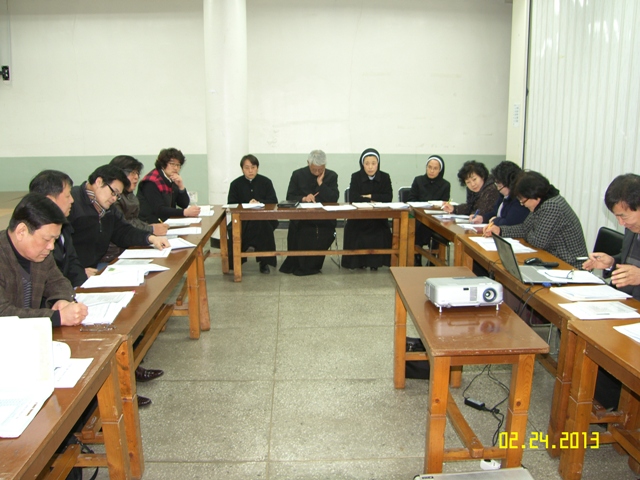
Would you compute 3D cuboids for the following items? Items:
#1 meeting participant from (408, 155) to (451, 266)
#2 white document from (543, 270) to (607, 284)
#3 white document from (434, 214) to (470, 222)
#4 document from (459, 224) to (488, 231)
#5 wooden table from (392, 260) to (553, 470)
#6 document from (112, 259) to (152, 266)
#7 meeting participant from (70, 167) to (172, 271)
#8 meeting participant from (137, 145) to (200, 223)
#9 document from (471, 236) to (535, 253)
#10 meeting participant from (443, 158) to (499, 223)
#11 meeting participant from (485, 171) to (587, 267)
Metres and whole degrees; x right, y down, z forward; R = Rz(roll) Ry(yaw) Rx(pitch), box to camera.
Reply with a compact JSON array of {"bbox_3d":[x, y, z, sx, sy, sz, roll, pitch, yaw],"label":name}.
[{"bbox_3d":[1.246,-0.324,5.840,0.490,1.220,0.720,0,12,2],"label":"meeting participant"},{"bbox_3d":[1.368,0.204,2.817,0.300,0.025,0.215,-1,12,-3],"label":"white document"},{"bbox_3d":[1.208,-0.202,4.758,0.310,0.020,0.220,-1,12,-3],"label":"white document"},{"bbox_3d":[1.291,-0.107,4.327,0.290,0.020,0.220,-1,12,-3],"label":"document"},{"bbox_3d":[0.643,0.640,2.568,0.439,0.727,1.148,-1,12,0],"label":"wooden table"},{"bbox_3d":[-1.163,0.137,3.232,0.230,0.012,0.210,0,12,3],"label":"document"},{"bbox_3d":[-1.343,0.187,3.350,0.740,1.298,0.550,6,14,26],"label":"meeting participant"},{"bbox_3d":[-1.459,-0.187,4.920,0.680,1.350,0.500,5,13,21],"label":"meeting participant"},{"bbox_3d":[1.280,0.024,3.613,0.330,0.012,0.420,-1,12,0],"label":"document"},{"bbox_3d":[1.499,-0.121,4.789,0.680,1.240,0.580,-3,13,-11],"label":"meeting participant"},{"bbox_3d":[1.512,0.145,3.578,0.660,1.240,0.580,0,12,4],"label":"meeting participant"}]

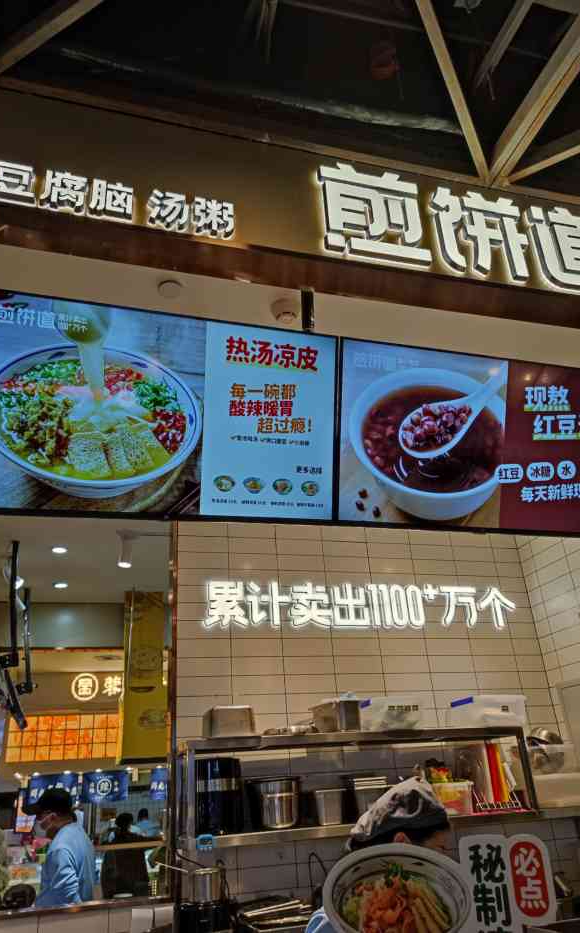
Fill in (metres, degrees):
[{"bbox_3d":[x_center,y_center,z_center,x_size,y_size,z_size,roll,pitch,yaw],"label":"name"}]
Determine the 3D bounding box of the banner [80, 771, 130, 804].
[{"bbox_3d":[-3.130,5.457,11.000,0.750,0.450,0.030,4,-28,-16],"label":"banner"}]

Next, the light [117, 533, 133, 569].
[{"bbox_3d":[-1.134,0.567,4.436,0.092,0.230,0.092,4,-28,-16],"label":"light"}]

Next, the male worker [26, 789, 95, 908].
[{"bbox_3d":[-1.433,2.849,3.808,0.420,1.710,0.500,-1,-27,-6],"label":"male worker"}]

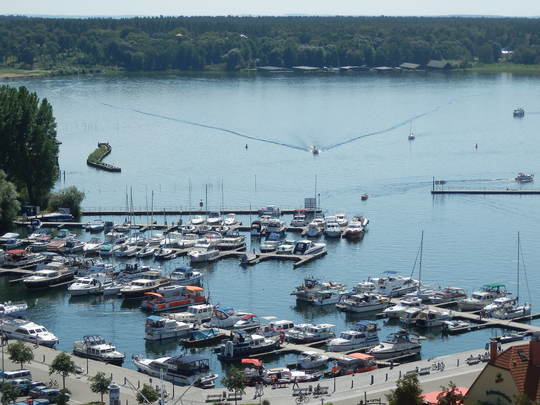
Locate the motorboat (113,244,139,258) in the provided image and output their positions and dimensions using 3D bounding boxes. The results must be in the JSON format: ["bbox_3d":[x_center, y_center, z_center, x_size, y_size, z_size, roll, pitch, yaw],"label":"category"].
[{"bbox_3d":[-34.060,11.500,362.160,2.530,2.240,8.180,5,9,33],"label":"motorboat"}]

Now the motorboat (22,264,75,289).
[{"bbox_3d":[-41.385,13.965,281.937,3.500,2.800,11.200,4,8,32],"label":"motorboat"}]

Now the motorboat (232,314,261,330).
[{"bbox_3d":[-4.108,19.588,248.528,4.900,1.840,1.860,-6,9,-41],"label":"motorboat"}]

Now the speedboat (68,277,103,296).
[{"bbox_3d":[-34.800,15.596,282.746,2.750,2.600,7.700,6,10,42],"label":"speedboat"}]

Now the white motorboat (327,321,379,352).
[{"bbox_3d":[12.442,20.706,232.709,9.440,3.520,3.210,-6,9,-41],"label":"white motorboat"}]

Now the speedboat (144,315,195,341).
[{"bbox_3d":[-15.345,19.306,236.756,8.800,3.400,2.900,-7,10,-43],"label":"speedboat"}]

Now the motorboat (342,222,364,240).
[{"bbox_3d":[19.305,6.179,352.016,3.460,2.930,9.600,2,7,16],"label":"motorboat"}]

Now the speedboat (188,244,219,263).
[{"bbox_3d":[-16.200,11.720,355.490,3.020,3.470,9.650,5,9,34],"label":"speedboat"}]

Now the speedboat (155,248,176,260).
[{"bbox_3d":[-21.900,10.772,325.175,2.300,1.600,6.600,4,8,27],"label":"speedboat"}]

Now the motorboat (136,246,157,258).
[{"bbox_3d":[-26.300,10.623,326.568,2.200,1.550,6.000,4,8,27],"label":"motorboat"}]

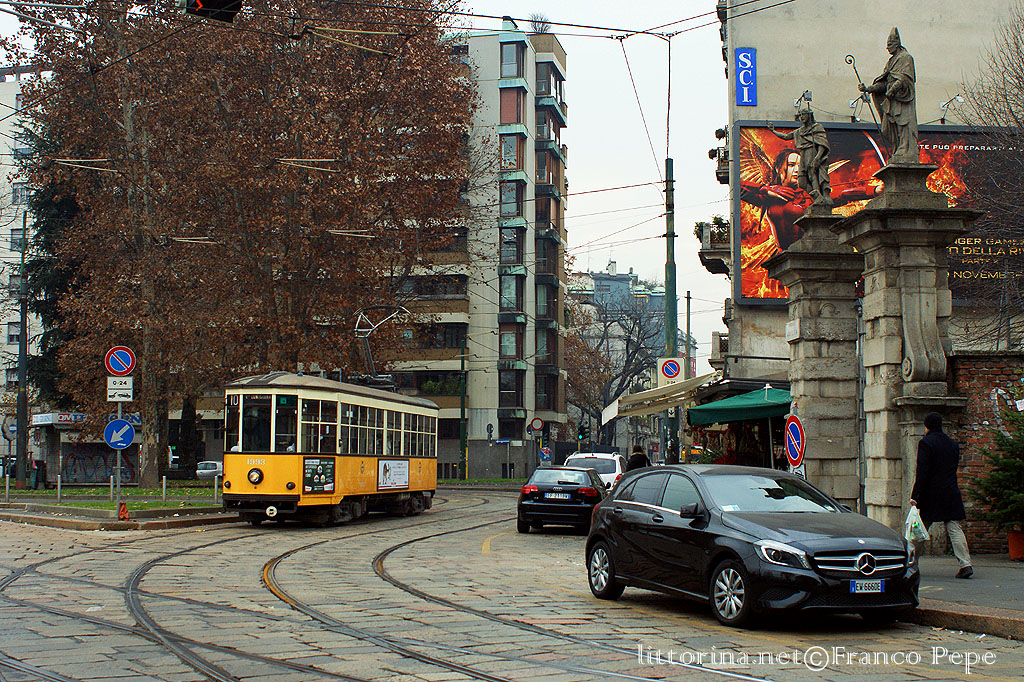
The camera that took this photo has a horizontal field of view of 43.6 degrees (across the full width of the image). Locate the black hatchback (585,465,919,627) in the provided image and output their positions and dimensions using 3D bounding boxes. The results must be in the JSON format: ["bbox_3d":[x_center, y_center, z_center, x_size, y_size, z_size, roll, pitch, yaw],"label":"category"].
[{"bbox_3d":[2.238,1.961,12.786,1.780,1.433,4.290,2,-6,-21],"label":"black hatchback"}]

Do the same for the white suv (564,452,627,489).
[{"bbox_3d":[2.225,4.086,36.041,1.840,1.770,4.550,0,-6,3],"label":"white suv"}]

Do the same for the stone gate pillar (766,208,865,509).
[{"bbox_3d":[5.351,0.568,22.154,1.620,5.536,1.650,1,-5,-5],"label":"stone gate pillar"}]

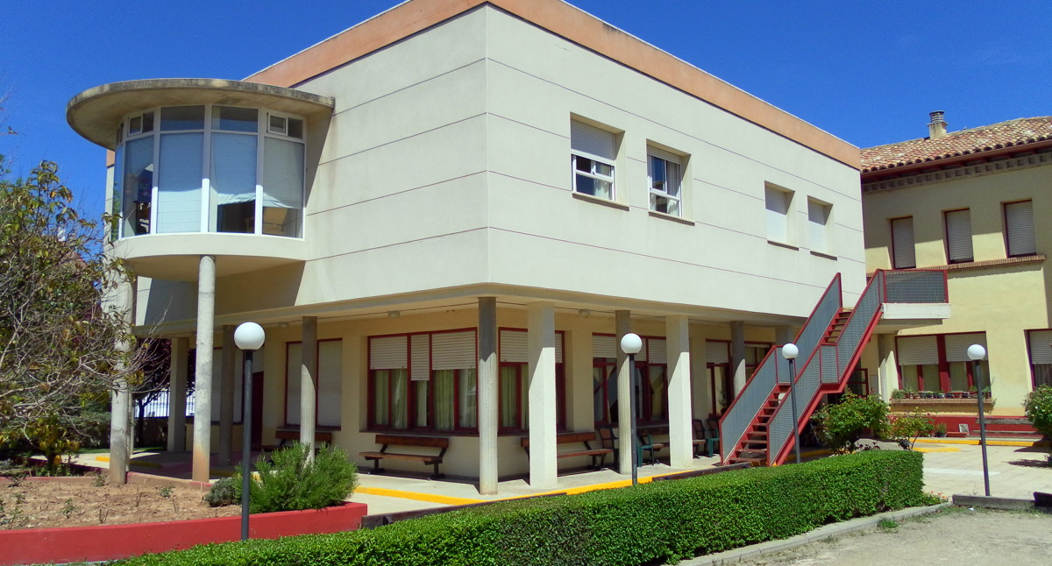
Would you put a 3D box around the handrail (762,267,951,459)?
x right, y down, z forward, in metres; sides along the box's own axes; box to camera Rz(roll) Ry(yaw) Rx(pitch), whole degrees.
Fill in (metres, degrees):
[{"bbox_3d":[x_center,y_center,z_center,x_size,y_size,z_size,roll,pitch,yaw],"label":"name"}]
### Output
[{"bbox_3d":[7.818,1.663,19.306,1.272,4.516,7.738,-7,-9,42],"label":"handrail"}]

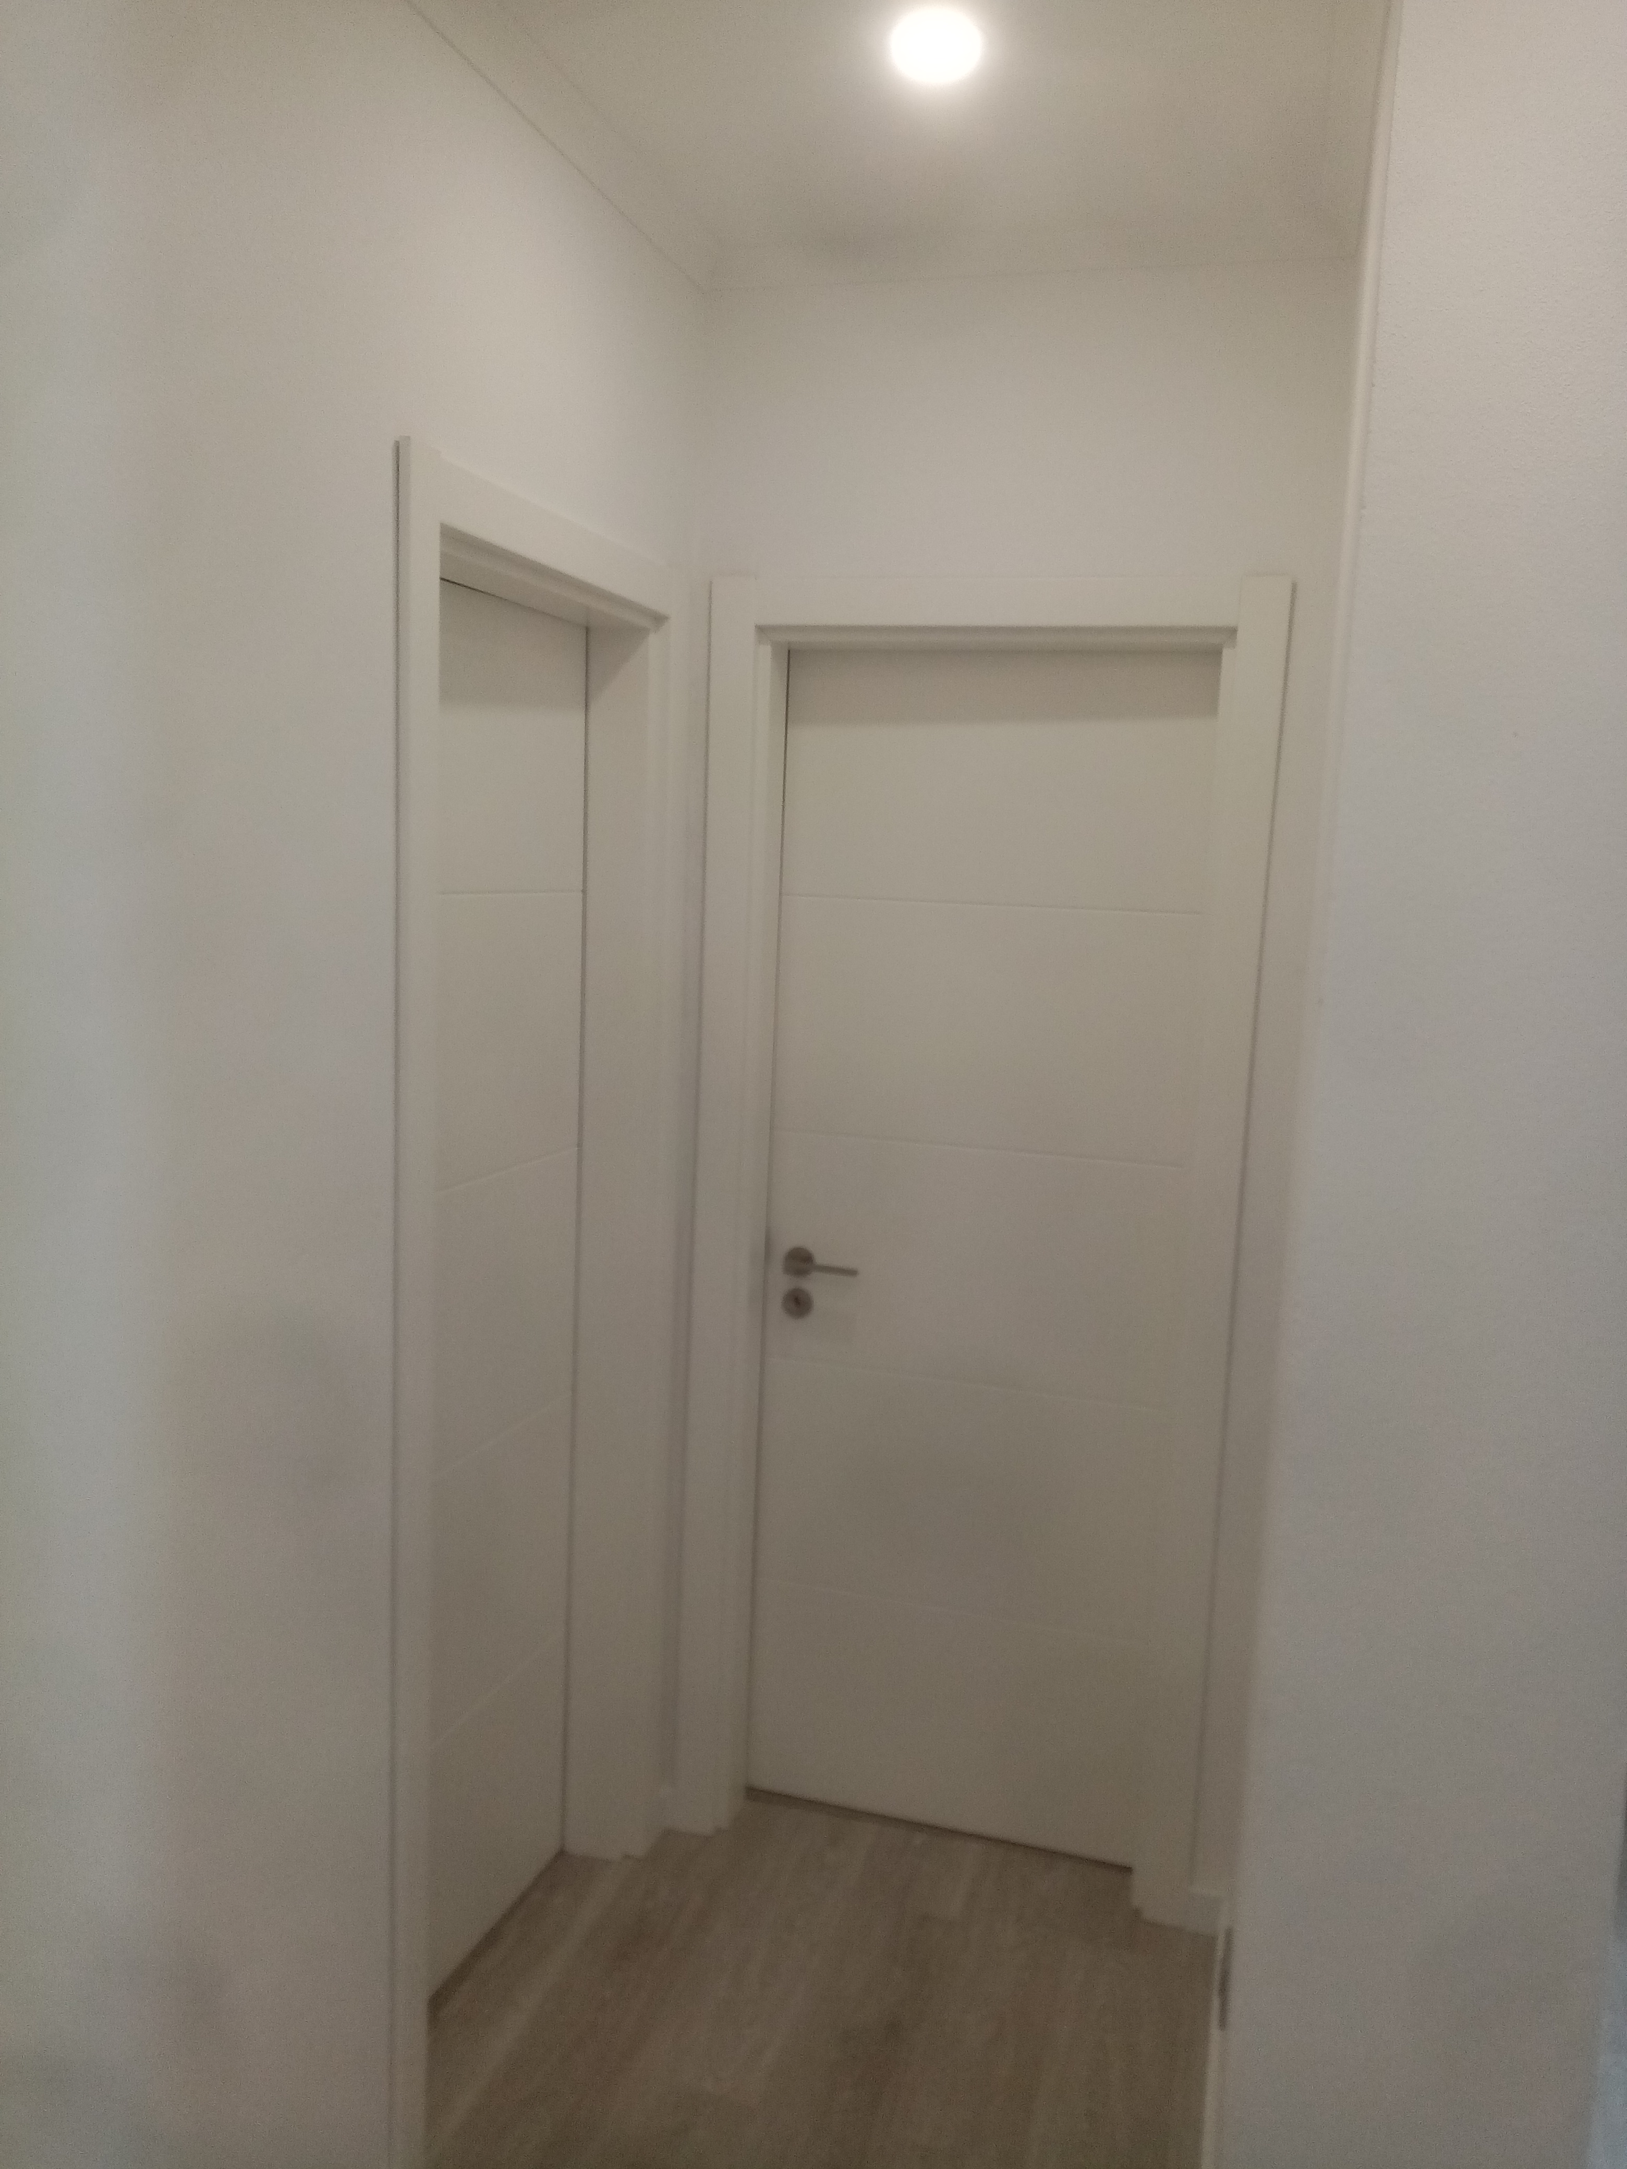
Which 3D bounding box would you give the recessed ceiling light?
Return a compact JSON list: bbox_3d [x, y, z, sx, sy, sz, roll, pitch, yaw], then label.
[{"bbox_3d":[0.139,-1.169,1.836,0.100,0.030,0.100,4,8,14],"label":"recessed ceiling light"}]

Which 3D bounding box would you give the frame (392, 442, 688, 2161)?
[{"bbox_3d":[-0.424,0.299,2.307,0.150,2.120,0.836,5,8,17],"label":"frame"}]

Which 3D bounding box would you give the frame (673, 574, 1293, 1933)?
[{"bbox_3d":[0.244,0.276,2.675,0.879,2.120,0.150,4,8,14],"label":"frame"}]

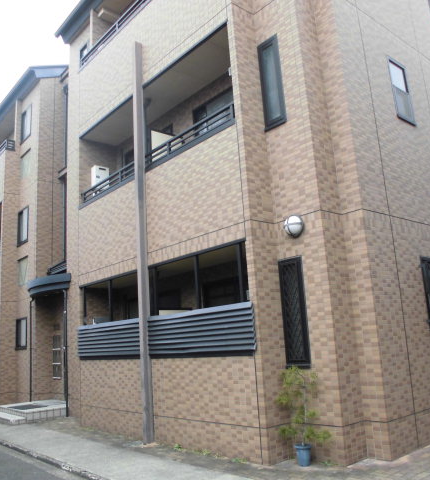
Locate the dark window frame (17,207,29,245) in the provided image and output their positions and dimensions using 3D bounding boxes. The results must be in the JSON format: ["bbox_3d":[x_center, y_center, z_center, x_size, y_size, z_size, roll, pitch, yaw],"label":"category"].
[{"bbox_3d":[-5.626,-0.378,14.114,0.100,1.050,0.820,7,-16,-41],"label":"dark window frame"}]

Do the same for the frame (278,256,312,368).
[{"bbox_3d":[0.953,0.915,5.966,0.080,1.340,0.380,7,-16,-41],"label":"frame"}]

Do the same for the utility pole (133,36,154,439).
[{"bbox_3d":[-1.205,-0.210,7.848,0.140,6.640,0.120,7,-16,-41],"label":"utility pole"}]

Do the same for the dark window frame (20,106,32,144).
[{"bbox_3d":[-5.774,-3.538,14.723,0.100,1.000,0.820,7,-16,-41],"label":"dark window frame"}]

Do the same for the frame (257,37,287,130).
[{"bbox_3d":[0.757,-2.178,6.636,0.100,1.310,0.385,7,-16,-41],"label":"frame"}]

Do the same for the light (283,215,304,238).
[{"bbox_3d":[0.955,-0.171,6.021,0.170,0.287,0.287,7,-16,-41],"label":"light"}]

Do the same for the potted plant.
[{"bbox_3d":[0.953,1.997,5.492,0.500,1.080,0.570,7,-16,-41],"label":"potted plant"}]

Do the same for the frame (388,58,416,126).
[{"bbox_3d":[2.905,-2.312,7.480,0.600,1.000,0.100,7,-16,-41],"label":"frame"}]

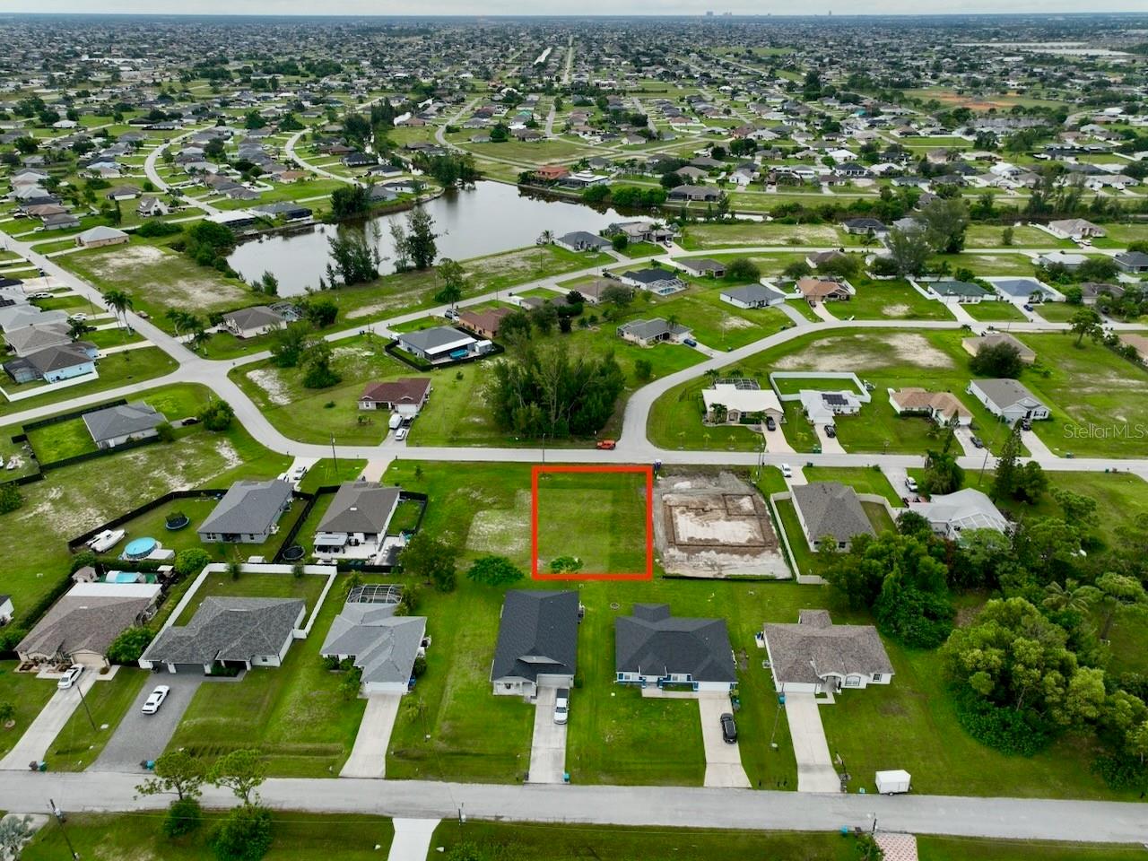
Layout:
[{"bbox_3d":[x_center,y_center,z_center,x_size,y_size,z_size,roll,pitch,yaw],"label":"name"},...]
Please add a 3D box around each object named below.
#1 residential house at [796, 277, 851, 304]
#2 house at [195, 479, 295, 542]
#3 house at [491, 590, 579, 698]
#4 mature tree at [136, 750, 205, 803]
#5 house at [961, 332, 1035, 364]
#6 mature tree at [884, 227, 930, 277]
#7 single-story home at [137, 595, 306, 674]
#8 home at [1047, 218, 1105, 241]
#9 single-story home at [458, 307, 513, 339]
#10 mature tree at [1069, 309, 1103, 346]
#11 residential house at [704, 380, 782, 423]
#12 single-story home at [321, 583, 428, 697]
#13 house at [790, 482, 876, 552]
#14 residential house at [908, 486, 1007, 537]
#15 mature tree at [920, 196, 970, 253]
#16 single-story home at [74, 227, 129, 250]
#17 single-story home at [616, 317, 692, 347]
[{"bbox_3d":[91.511,-52.156,294.054,15.110,5.200,16.890,0,28,1],"label":"residential house"},{"bbox_3d":[-65.800,15.254,161.706,13.000,5.400,19.800,1,28,1],"label":"house"},{"bbox_3d":[-5.650,32.719,128.408,12.400,5.500,21.200,1,28,1],"label":"house"},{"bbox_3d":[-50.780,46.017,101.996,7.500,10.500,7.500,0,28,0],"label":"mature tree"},{"bbox_3d":[131.870,-26.070,247.430,16.390,5.300,15.380,0,28,1],"label":"house"},{"bbox_3d":[132.549,-70.459,316.141,16.000,17.000,16.000,0,28,0],"label":"mature tree"},{"bbox_3d":[-59.080,33.640,134.960,23.120,5.300,16.290,0,28,1],"label":"single-story home"},{"bbox_3d":[241.190,-97.430,381.900,18.090,5.400,21.110,1,28,2],"label":"home"},{"bbox_3d":[-26.570,-38.500,271.030,18.090,5.400,19.900,-24,36,-38],"label":"single-story home"},{"bbox_3d":[157.000,-31.269,243.784,9.000,11.300,9.000,1,28,1],"label":"mature tree"},{"bbox_3d":[43.200,-8.832,208.017,19.000,4.900,20.600,1,28,1],"label":"residential house"},{"bbox_3d":[-32.000,32.572,129.009,15.200,5.200,23.000,1,28,1],"label":"single-story home"},{"bbox_3d":[54.000,17.040,166.030,13.570,5.400,20.710,1,28,3],"label":"house"},{"bbox_3d":[77.400,16.502,159.763,19.400,5.000,14.200,1,28,1],"label":"residential house"},{"bbox_3d":[161.870,-87.515,345.302,17.000,20.000,17.000,0,28,0],"label":"mature tree"},{"bbox_3d":[-214.718,-88.131,361.812,14.310,5.700,18.130,21,34,34],"label":"single-story home"},{"bbox_3d":[25.154,-31.937,251.818,17.550,5.000,17.250,-20,34,-33],"label":"single-story home"}]

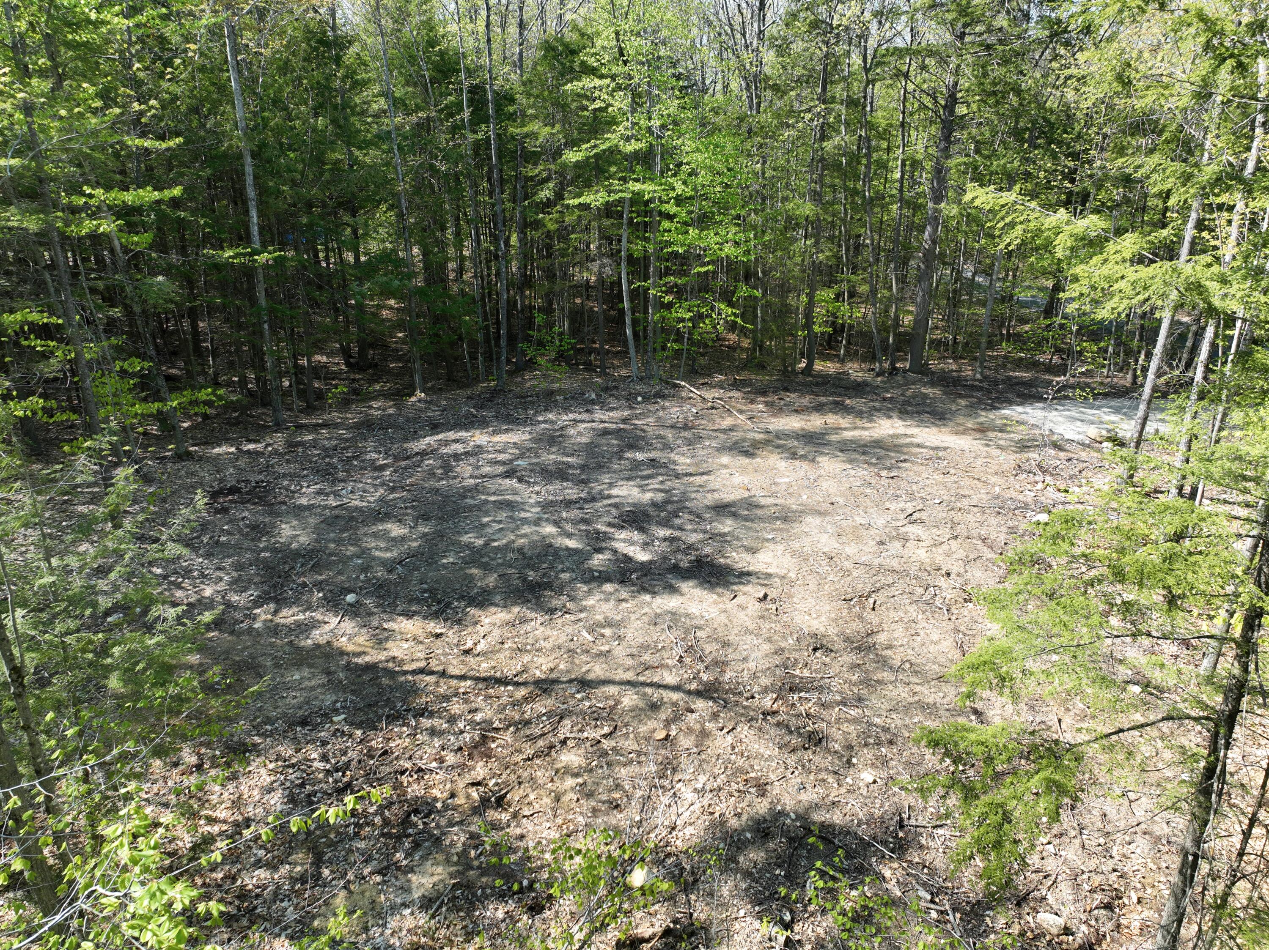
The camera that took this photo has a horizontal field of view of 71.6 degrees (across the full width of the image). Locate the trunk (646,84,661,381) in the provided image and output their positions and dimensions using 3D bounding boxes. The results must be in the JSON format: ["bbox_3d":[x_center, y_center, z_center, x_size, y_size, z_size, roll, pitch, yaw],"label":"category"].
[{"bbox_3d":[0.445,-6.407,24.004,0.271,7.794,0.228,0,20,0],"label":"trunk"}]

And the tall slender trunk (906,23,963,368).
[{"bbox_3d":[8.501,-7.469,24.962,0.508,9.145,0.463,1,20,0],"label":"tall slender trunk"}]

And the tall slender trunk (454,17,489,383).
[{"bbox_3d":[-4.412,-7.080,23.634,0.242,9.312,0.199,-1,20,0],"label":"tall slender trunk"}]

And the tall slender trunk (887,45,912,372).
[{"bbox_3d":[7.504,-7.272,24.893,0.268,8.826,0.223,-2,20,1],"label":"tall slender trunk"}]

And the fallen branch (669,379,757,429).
[{"bbox_3d":[1.962,-1.975,22.963,0.350,0.220,5.092,-8,21,-21],"label":"fallen branch"}]

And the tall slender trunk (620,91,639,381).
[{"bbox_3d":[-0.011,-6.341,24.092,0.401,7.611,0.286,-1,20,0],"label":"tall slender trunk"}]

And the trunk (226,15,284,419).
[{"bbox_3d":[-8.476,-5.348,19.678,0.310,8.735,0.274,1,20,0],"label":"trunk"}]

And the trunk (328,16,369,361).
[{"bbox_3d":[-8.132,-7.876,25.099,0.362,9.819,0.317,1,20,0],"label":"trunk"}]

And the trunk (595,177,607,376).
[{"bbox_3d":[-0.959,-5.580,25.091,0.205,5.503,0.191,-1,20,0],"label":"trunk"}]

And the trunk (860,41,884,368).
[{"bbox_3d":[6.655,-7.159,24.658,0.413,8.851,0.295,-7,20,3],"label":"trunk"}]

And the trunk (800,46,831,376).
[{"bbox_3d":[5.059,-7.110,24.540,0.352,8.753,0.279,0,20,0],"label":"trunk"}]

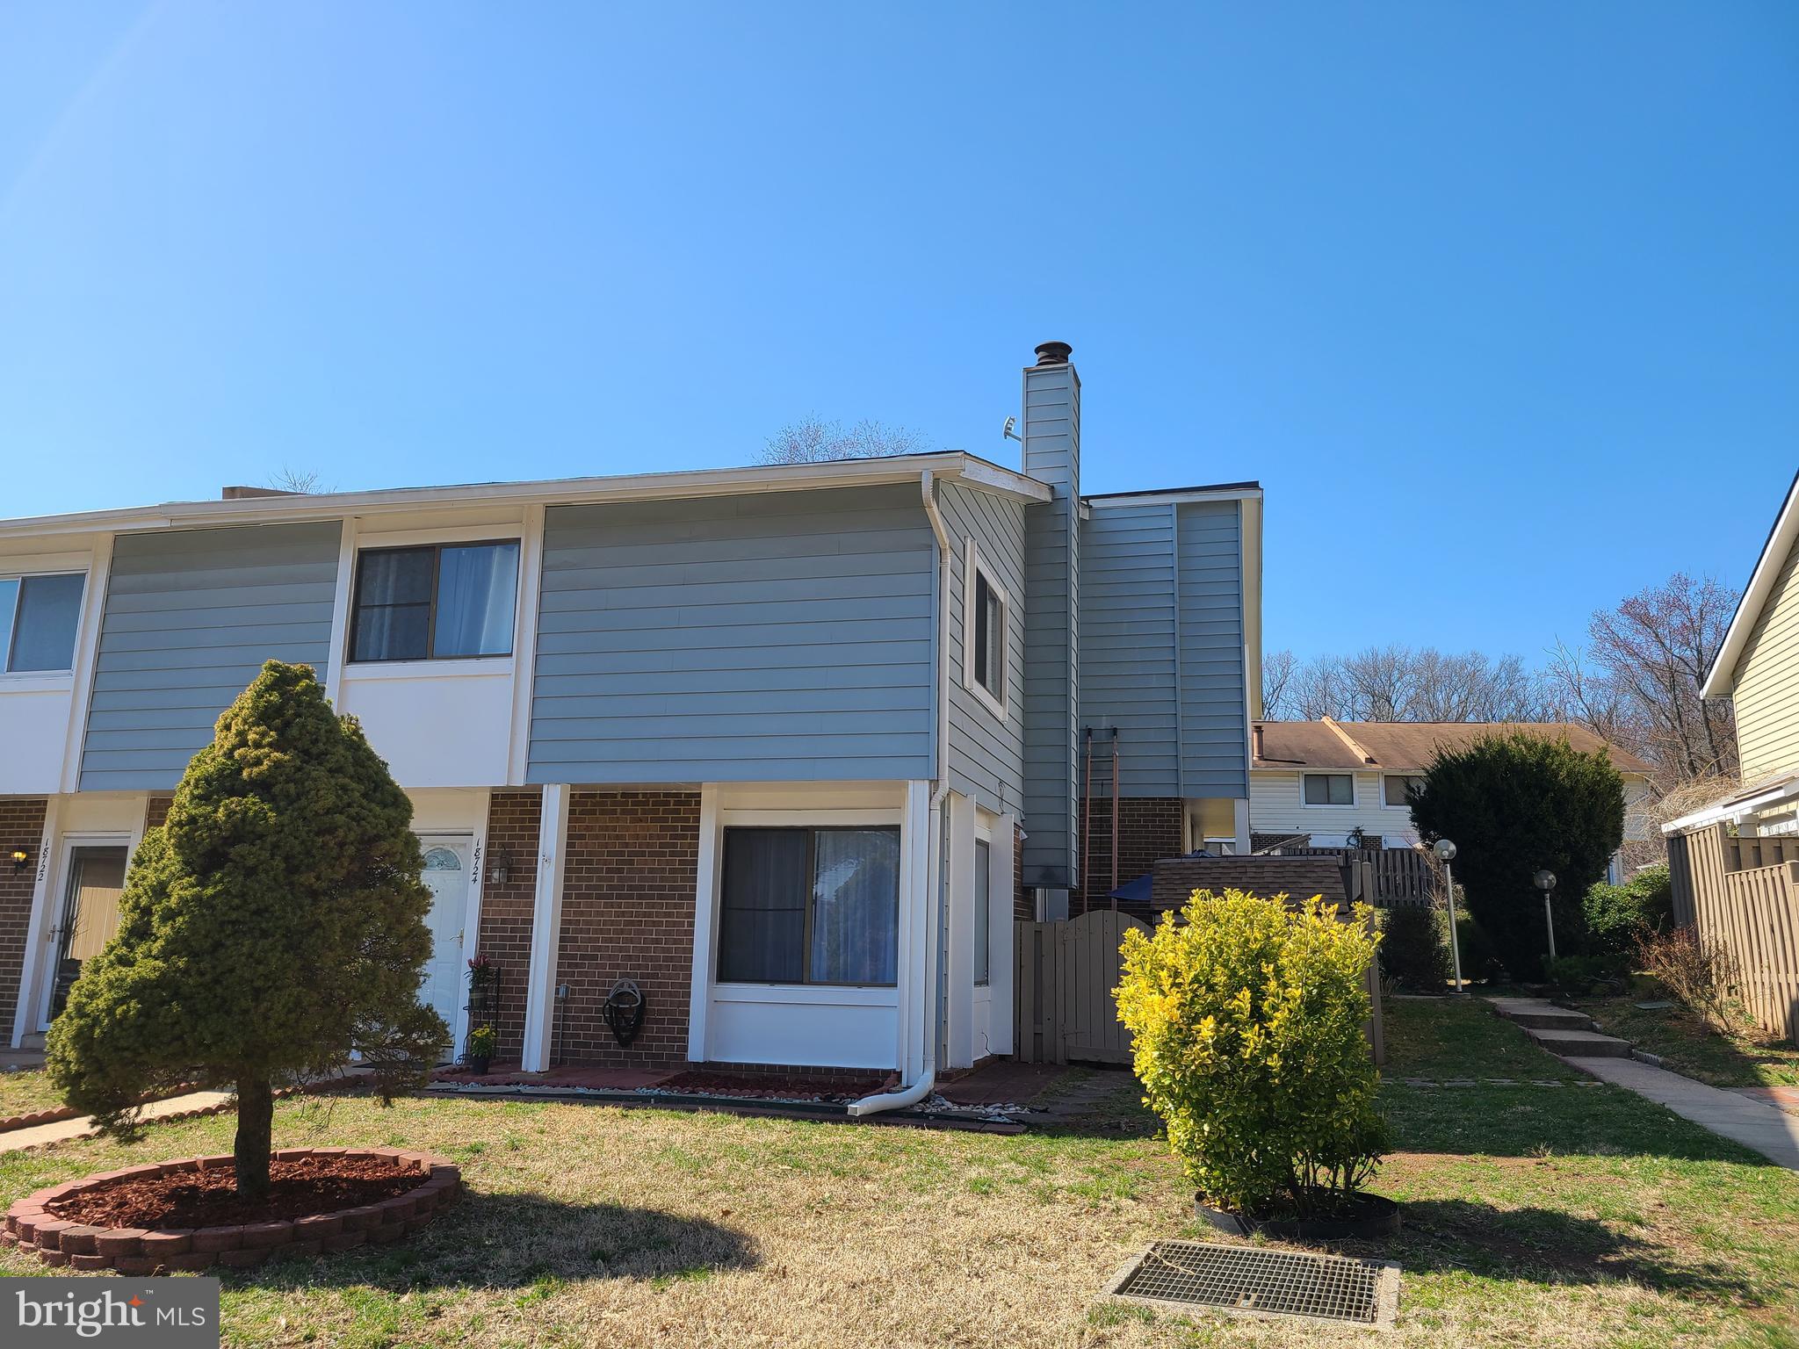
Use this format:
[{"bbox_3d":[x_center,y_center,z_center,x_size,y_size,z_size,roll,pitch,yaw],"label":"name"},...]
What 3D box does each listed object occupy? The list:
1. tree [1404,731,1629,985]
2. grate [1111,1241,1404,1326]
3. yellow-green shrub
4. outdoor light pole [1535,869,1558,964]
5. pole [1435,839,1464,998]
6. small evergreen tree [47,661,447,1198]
[{"bbox_3d":[11.345,3.384,24.944,3.540,4.559,3.363,-2,-12,14],"label":"tree"},{"bbox_3d":[1.468,2.502,5.513,1.070,0.060,1.030,-3,-11,21],"label":"grate"},{"bbox_3d":[1.776,1.906,6.845,1.330,1.565,1.260,-2,-12,14],"label":"yellow-green shrub"},{"bbox_3d":[10.392,4.107,21.522,0.350,1.950,0.350,-2,-12,14],"label":"outdoor light pole"},{"bbox_3d":[8.801,3.830,21.483,0.350,2.399,0.350,-2,-12,14],"label":"pole"},{"bbox_3d":[-3.154,1.239,6.820,1.770,2.652,1.770,-2,-12,14],"label":"small evergreen tree"}]

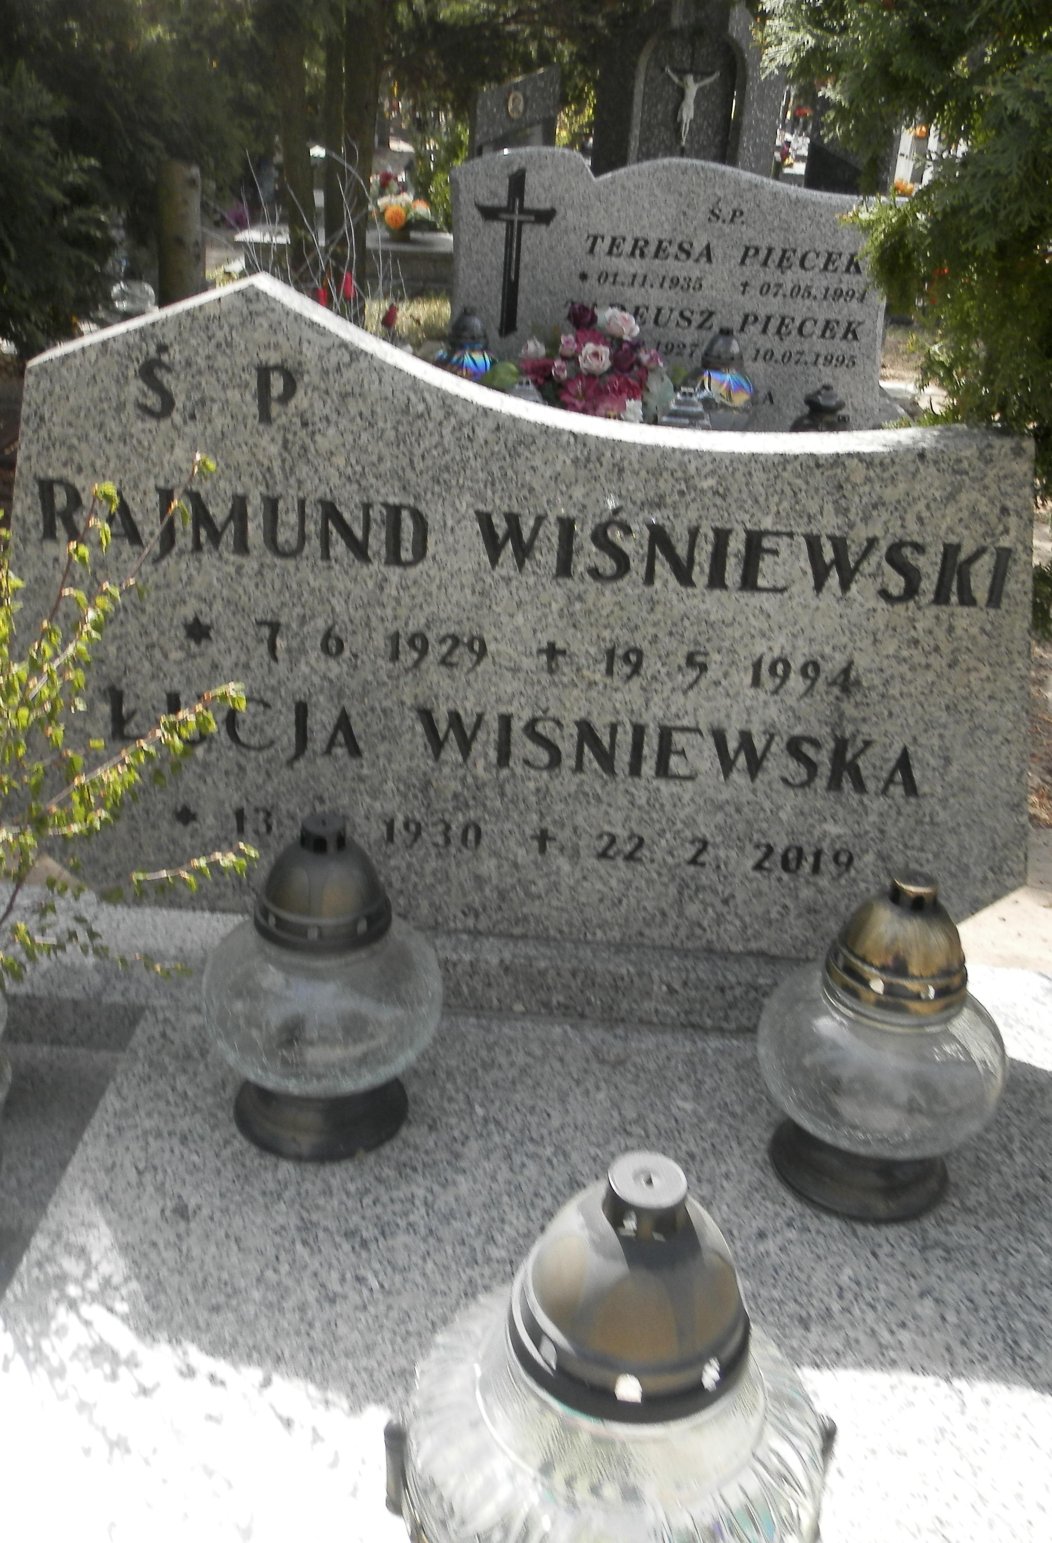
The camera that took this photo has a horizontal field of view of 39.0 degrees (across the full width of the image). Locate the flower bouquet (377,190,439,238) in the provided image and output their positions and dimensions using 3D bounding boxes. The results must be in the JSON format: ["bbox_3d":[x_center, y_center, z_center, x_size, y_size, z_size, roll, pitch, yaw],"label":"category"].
[{"bbox_3d":[-0.695,-3.303,8.800,0.360,0.300,0.290,4,24,1],"label":"flower bouquet"}]

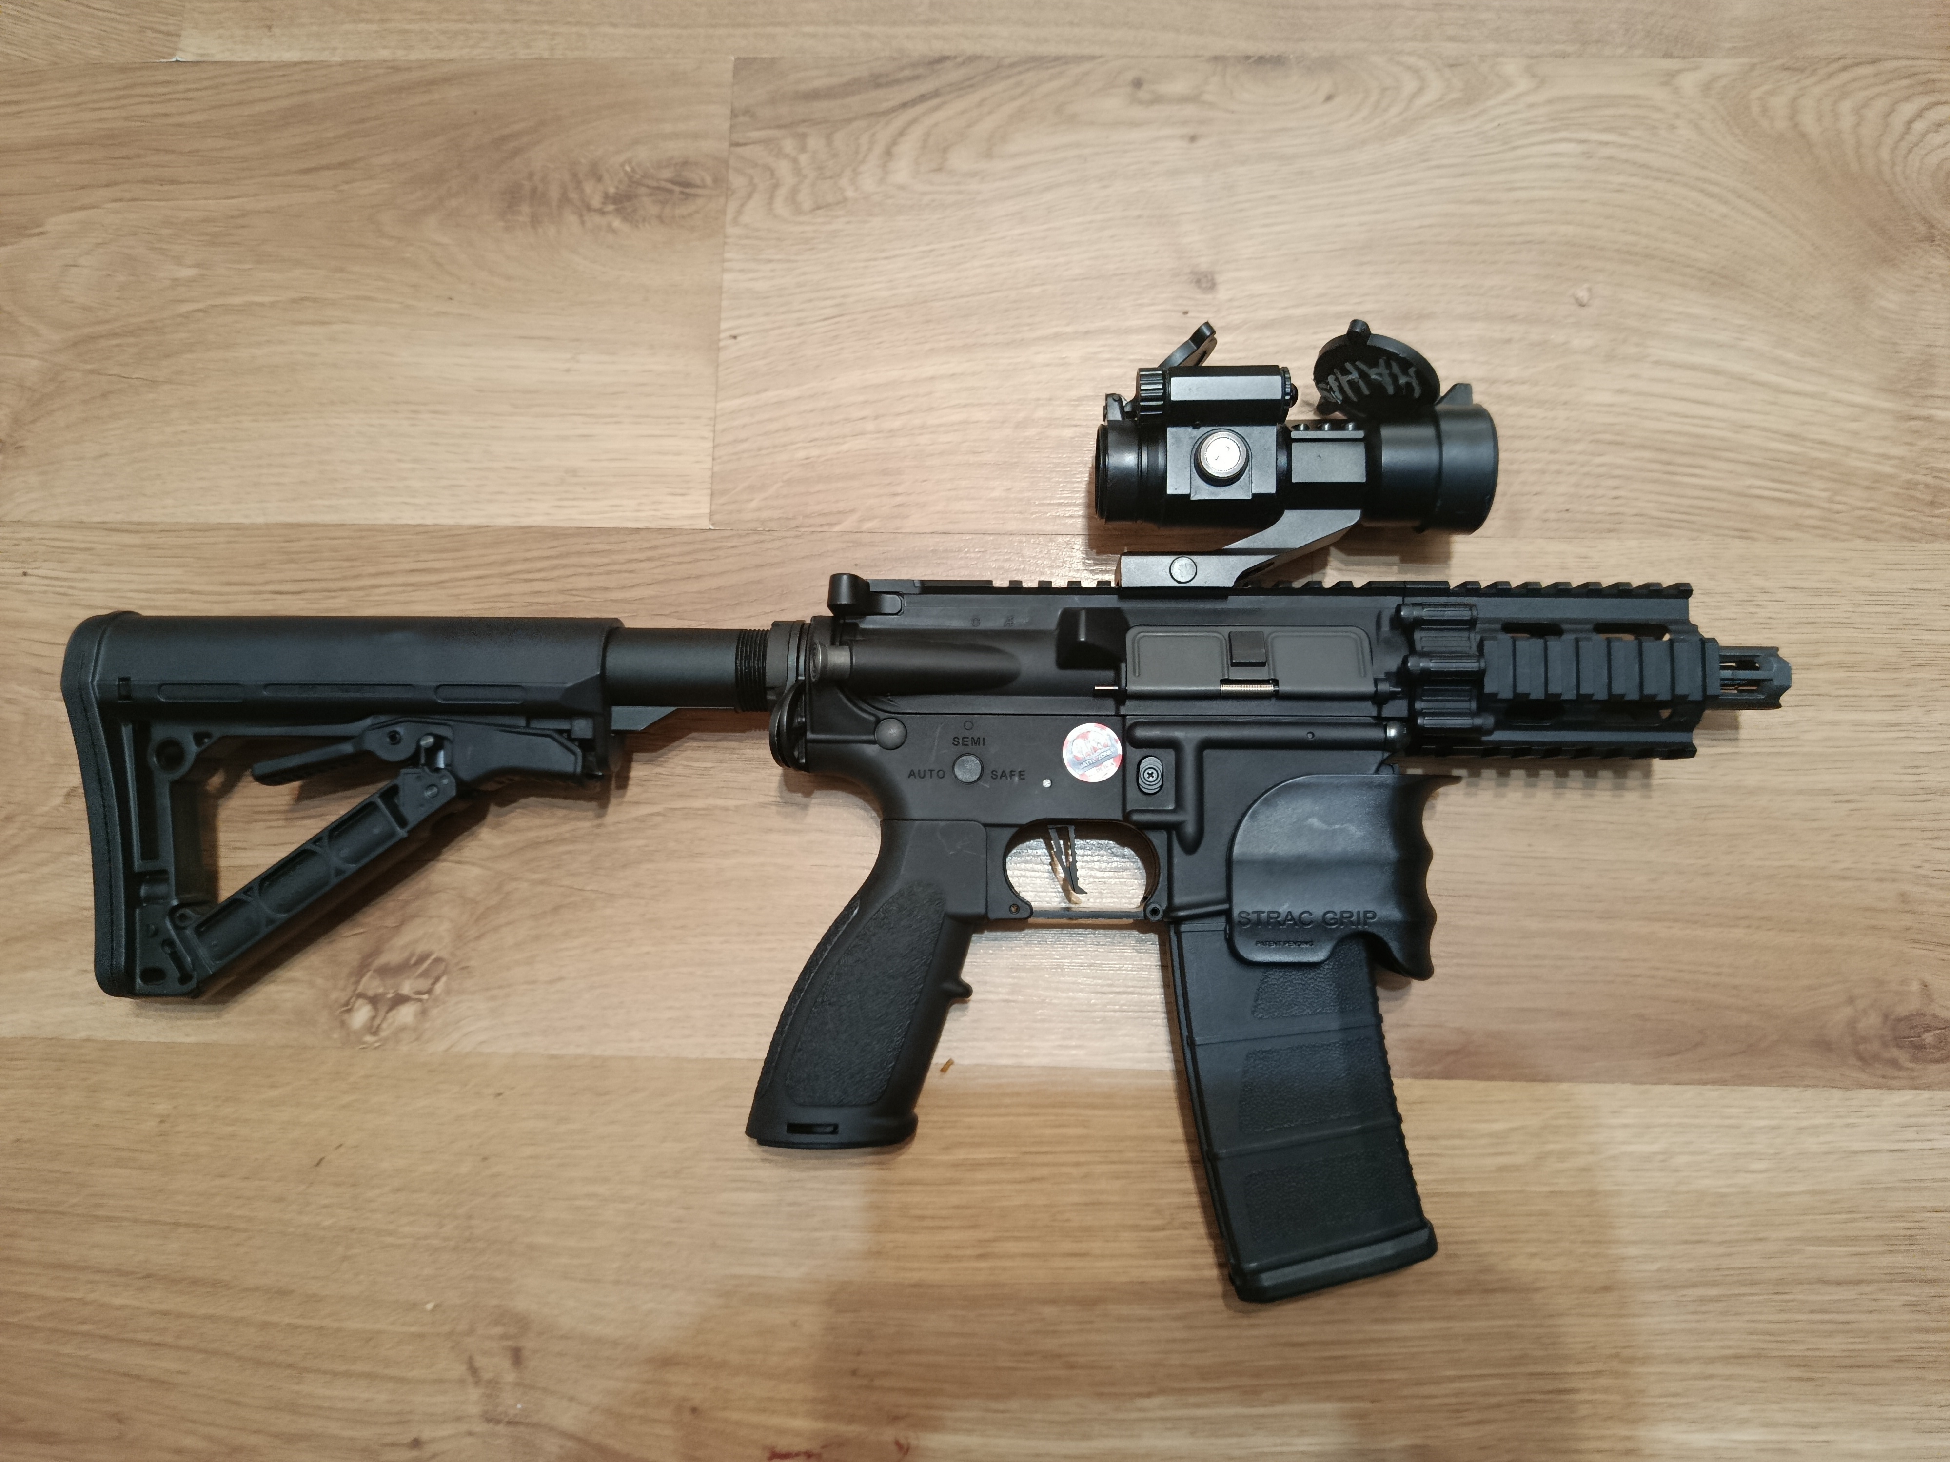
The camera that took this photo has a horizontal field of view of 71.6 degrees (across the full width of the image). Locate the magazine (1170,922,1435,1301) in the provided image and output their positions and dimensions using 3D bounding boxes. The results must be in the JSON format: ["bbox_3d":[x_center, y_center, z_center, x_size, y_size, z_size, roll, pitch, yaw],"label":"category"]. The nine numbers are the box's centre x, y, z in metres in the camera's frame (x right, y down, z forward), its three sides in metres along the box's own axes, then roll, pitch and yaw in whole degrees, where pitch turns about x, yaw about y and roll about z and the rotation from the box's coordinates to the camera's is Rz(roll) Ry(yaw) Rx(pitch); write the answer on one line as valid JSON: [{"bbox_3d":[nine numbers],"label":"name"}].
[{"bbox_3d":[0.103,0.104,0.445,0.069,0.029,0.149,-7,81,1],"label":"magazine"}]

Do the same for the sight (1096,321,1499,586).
[{"bbox_3d":[0.112,-0.097,0.474,0.140,0.054,0.097,1,82,2],"label":"sight"}]

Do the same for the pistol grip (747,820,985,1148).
[{"bbox_3d":[-0.031,0.084,0.453,0.060,0.036,0.120,14,82,4],"label":"pistol grip"}]

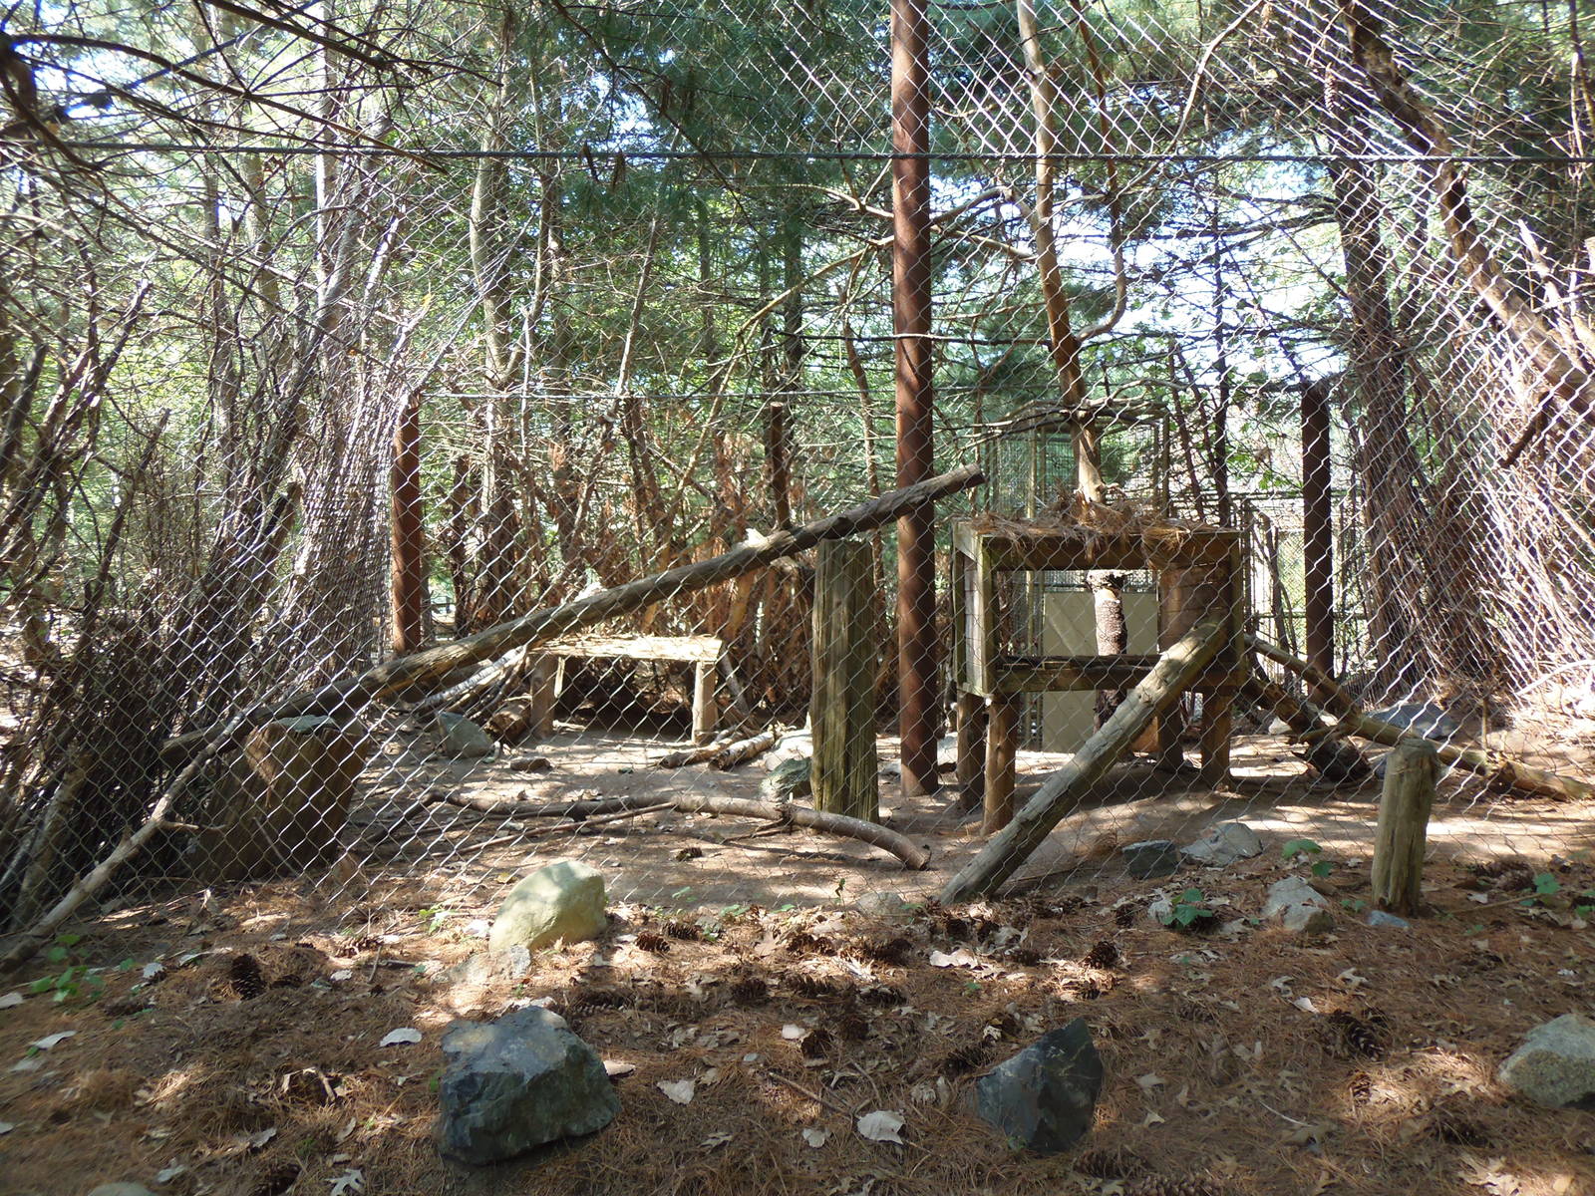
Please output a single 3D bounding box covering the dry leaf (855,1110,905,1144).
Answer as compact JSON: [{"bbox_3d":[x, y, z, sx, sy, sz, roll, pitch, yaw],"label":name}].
[{"bbox_3d":[0.137,0.873,1.824,0.085,0.020,0.070,-1,3,0],"label":"dry leaf"}]

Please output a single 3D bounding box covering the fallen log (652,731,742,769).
[{"bbox_3d":[-0.491,0.770,5.650,0.100,0.100,0.807,0,-1,24],"label":"fallen log"}]

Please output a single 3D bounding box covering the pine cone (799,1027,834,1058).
[{"bbox_3d":[0.037,0.866,2.150,0.065,0.050,0.070,0,-1,0],"label":"pine cone"}]

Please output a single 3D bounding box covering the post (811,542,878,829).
[{"bbox_3d":[0.192,0.327,4.360,0.250,1.100,0.240,0,-1,0],"label":"post"}]

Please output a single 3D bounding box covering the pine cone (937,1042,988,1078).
[{"bbox_3d":[0.298,0.832,1.993,0.095,0.056,0.060,-2,3,-30],"label":"pine cone"}]

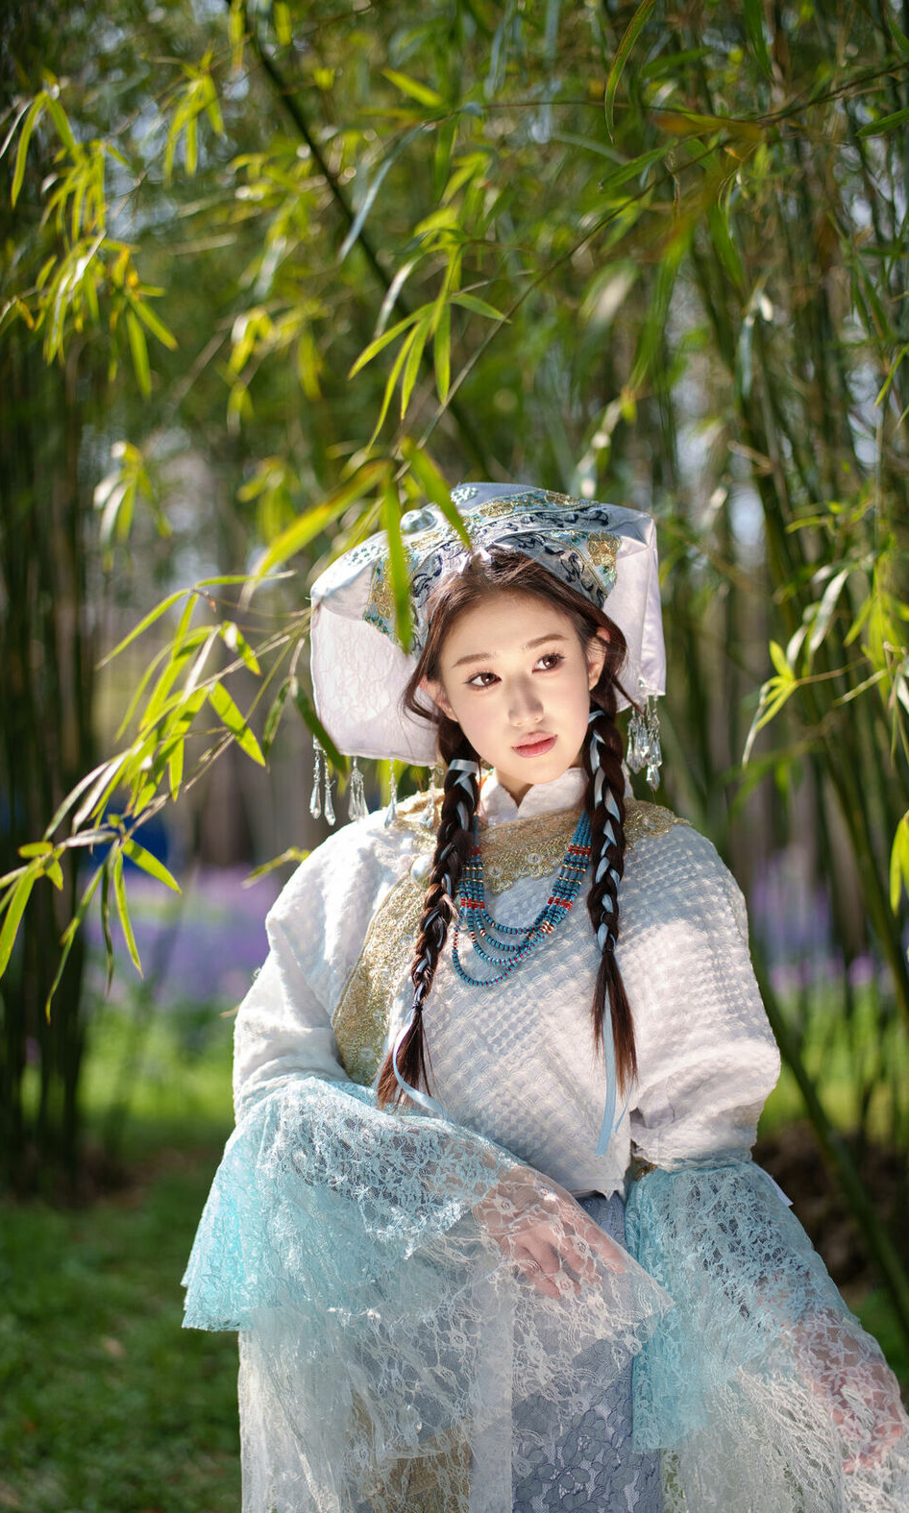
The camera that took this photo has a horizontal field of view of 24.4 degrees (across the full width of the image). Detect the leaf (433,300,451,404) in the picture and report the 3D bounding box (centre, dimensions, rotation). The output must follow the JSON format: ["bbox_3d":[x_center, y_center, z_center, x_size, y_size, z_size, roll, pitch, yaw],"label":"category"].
[{"bbox_3d":[-0.011,-0.377,1.950,0.017,0.094,0.015,0,-1,0],"label":"leaf"}]

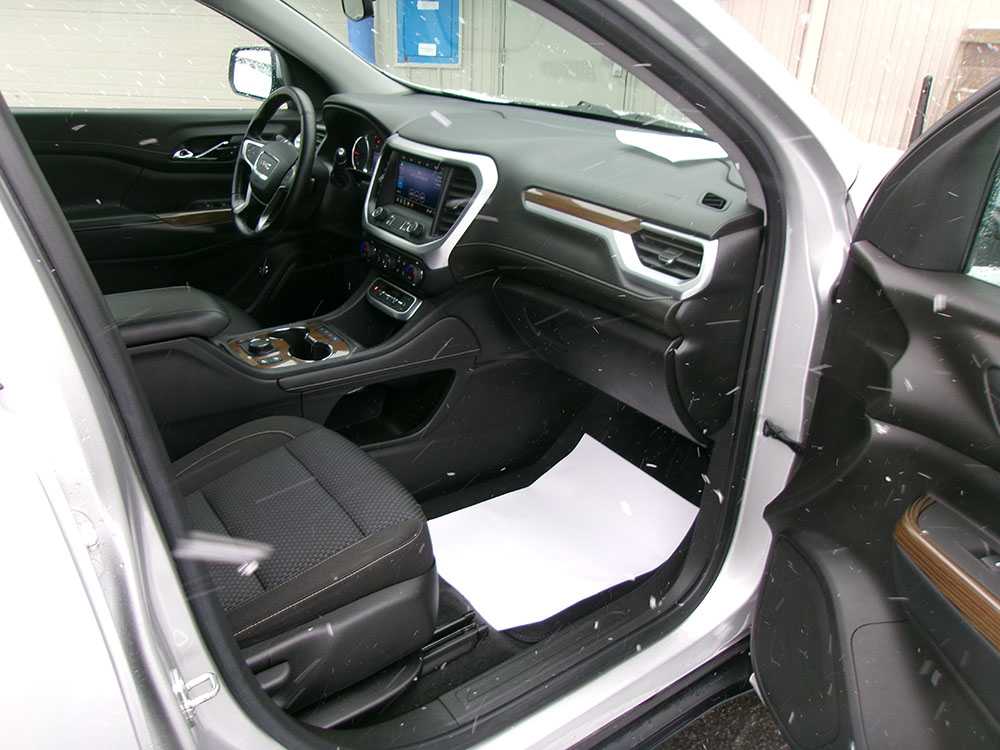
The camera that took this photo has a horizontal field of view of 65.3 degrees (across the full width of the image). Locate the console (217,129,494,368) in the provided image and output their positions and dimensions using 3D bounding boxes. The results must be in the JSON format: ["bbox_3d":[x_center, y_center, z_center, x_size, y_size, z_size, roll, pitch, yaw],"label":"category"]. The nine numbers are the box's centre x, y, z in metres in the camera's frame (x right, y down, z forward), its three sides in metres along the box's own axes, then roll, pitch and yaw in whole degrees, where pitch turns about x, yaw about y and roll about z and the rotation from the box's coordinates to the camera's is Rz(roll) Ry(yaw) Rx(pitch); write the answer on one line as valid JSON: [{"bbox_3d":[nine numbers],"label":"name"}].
[{"bbox_3d":[-0.314,-0.270,1.660,0.560,0.450,0.340,-15,29,-34],"label":"console"}]

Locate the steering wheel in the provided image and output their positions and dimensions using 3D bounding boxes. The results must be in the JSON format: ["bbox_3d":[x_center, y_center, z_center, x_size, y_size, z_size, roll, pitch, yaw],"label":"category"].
[{"bbox_3d":[-0.531,-0.507,1.892,0.110,0.370,0.370,13,12,-42],"label":"steering wheel"}]

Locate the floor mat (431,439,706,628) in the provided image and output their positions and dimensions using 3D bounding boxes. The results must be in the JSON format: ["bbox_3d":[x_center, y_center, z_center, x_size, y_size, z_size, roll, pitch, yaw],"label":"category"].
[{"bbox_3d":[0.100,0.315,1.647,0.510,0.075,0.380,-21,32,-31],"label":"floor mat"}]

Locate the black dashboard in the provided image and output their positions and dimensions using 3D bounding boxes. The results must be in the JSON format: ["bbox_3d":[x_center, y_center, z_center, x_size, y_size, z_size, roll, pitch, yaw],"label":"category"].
[{"bbox_3d":[-0.007,-0.363,1.890,0.530,0.560,1.440,-15,29,-34],"label":"black dashboard"}]

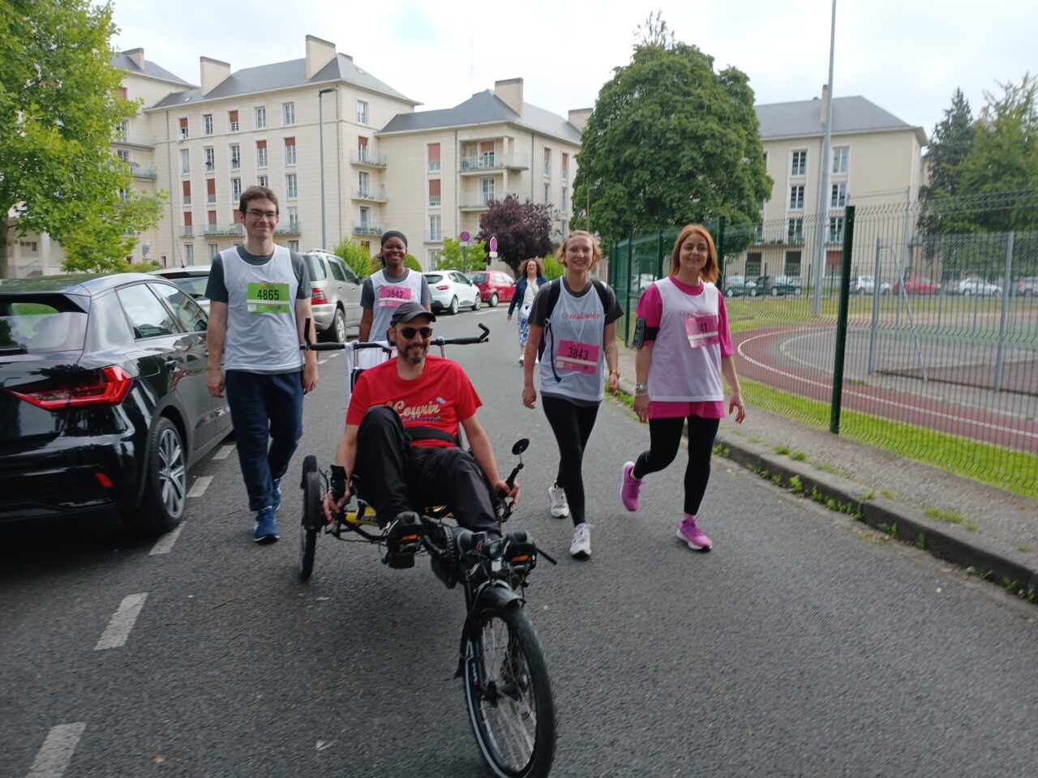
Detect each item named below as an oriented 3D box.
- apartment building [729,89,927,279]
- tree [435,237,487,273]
[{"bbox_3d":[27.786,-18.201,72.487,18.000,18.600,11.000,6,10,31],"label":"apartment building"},{"bbox_3d":[-3.014,-6.255,40.527,2.800,3.320,2.700,1,8,0],"label":"tree"}]

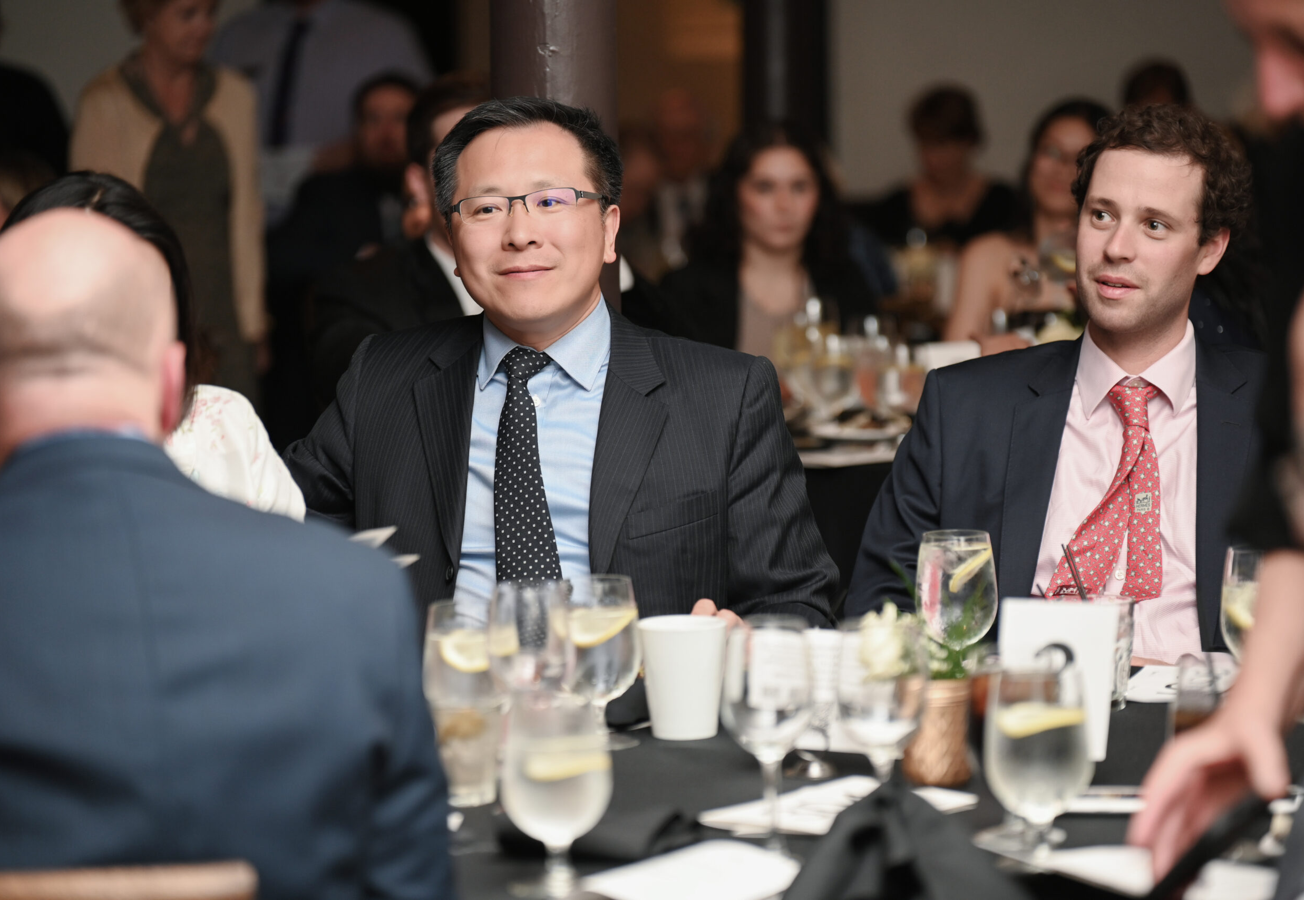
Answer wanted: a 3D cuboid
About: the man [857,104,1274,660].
[{"bbox_3d":[0.497,0.314,4.836,0.580,1.322,0.800,-1,6,5],"label":"man"}]

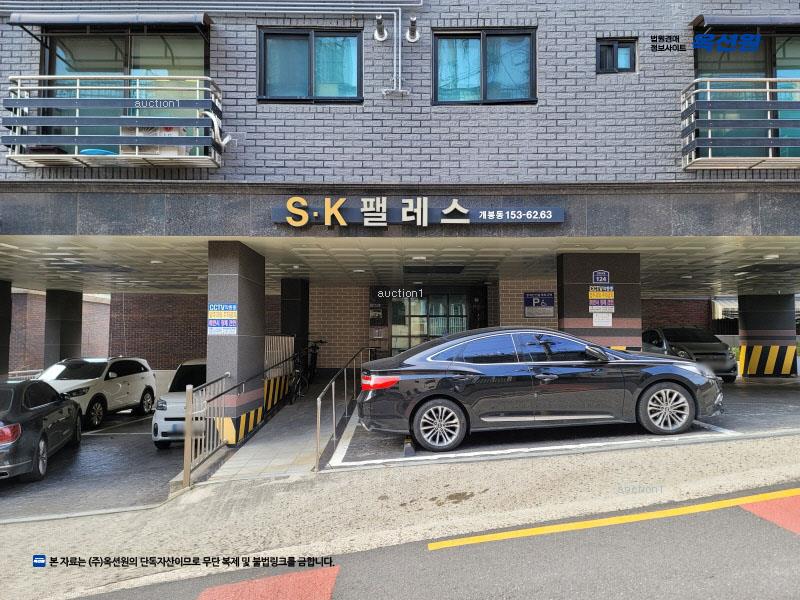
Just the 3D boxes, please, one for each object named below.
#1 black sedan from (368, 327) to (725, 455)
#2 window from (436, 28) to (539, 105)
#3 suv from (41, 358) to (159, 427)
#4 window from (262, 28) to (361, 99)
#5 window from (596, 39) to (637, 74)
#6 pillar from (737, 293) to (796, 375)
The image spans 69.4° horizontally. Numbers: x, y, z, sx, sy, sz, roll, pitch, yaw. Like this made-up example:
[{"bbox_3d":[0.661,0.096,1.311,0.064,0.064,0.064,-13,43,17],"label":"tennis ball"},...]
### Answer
[{"bbox_3d":[1.835,1.121,8.190,4.920,1.470,1.860,-4,-3,1],"label":"black sedan"},{"bbox_3d":[1.242,-3.386,8.466,1.509,1.127,0.120,0,-4,0],"label":"window"},{"bbox_3d":[-8.270,2.400,15.550,1.890,1.690,4.780,0,-4,0],"label":"suv"},{"bbox_3d":[-1.300,-3.411,8.468,1.524,1.108,0.120,0,-4,0],"label":"window"},{"bbox_3d":[3.156,-3.544,8.476,0.587,0.540,0.120,0,-4,0],"label":"window"},{"bbox_3d":[11.254,1.091,17.692,1.499,2.474,0.450,0,-4,0],"label":"pillar"}]

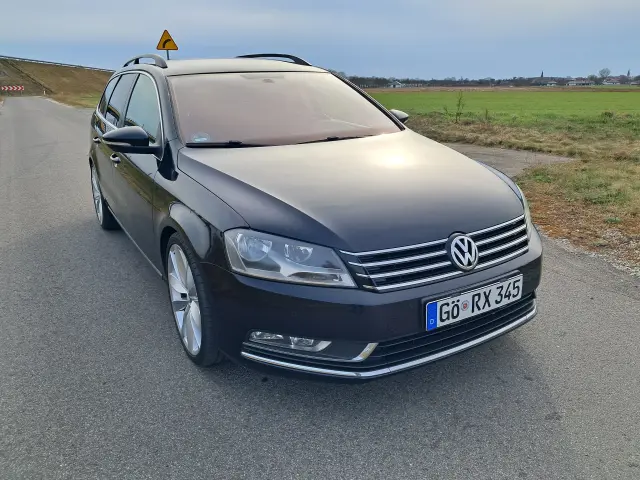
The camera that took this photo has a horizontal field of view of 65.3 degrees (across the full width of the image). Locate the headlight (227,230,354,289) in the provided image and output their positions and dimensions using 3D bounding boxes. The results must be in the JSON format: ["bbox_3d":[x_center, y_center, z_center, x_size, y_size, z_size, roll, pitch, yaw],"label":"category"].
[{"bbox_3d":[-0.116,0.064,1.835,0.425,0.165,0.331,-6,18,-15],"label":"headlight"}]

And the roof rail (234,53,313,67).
[{"bbox_3d":[-0.547,-1.570,4.414,0.060,0.100,1.880,-11,20,-29],"label":"roof rail"}]

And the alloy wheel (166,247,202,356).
[{"bbox_3d":[-0.546,0.260,2.349,0.200,0.520,0.520,-11,20,-29],"label":"alloy wheel"}]

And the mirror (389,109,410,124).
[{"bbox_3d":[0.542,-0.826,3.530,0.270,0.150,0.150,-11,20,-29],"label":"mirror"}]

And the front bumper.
[{"bbox_3d":[0.444,0.207,2.209,1.770,0.410,0.720,-11,20,-29],"label":"front bumper"}]

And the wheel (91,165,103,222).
[{"bbox_3d":[-1.940,-0.410,4.577,0.200,0.520,0.520,-11,20,-29],"label":"wheel"}]

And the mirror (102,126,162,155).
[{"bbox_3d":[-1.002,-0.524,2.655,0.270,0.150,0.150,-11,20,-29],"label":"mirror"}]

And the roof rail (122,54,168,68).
[{"bbox_3d":[-1.415,-1.370,3.895,0.060,0.100,1.880,-11,20,-29],"label":"roof rail"}]

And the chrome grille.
[{"bbox_3d":[0.537,0.037,1.985,1.000,0.170,0.140,-11,20,-29],"label":"chrome grille"}]

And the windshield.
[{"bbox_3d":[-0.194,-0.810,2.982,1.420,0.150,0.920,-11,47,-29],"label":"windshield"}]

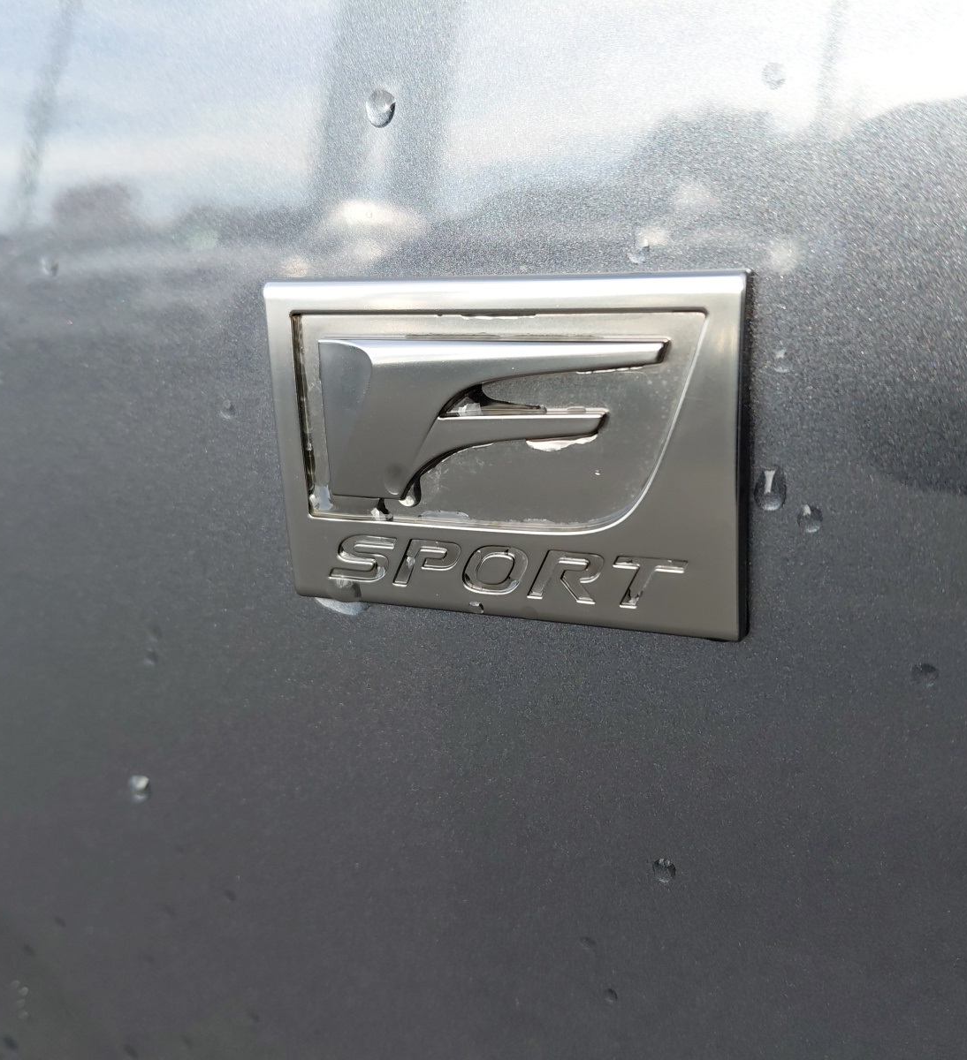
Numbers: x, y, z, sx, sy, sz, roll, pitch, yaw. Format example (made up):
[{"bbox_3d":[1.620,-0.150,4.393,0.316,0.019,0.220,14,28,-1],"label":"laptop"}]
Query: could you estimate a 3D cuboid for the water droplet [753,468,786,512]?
[{"bbox_3d":[0.036,-0.005,0.130,0.004,0.006,0.002,4,19,21],"label":"water droplet"}]

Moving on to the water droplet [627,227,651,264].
[{"bbox_3d":[0.019,-0.035,0.127,0.003,0.004,0.002,4,19,21],"label":"water droplet"}]

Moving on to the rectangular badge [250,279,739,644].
[{"bbox_3d":[0.002,-0.011,0.140,0.066,0.047,0.005,4,19,21],"label":"rectangular badge"}]

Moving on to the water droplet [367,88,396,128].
[{"bbox_3d":[-0.013,-0.055,0.133,0.004,0.005,0.002,4,19,21],"label":"water droplet"}]

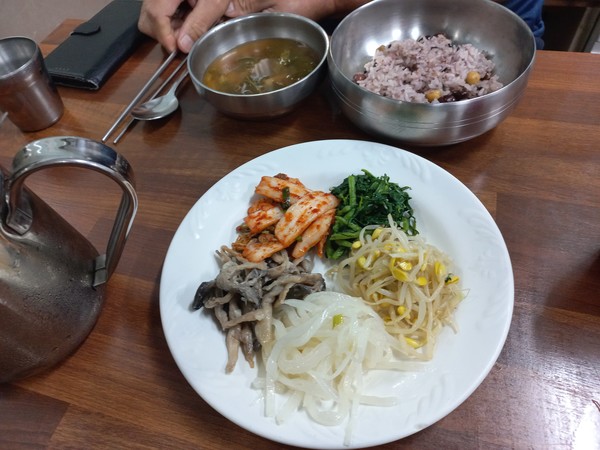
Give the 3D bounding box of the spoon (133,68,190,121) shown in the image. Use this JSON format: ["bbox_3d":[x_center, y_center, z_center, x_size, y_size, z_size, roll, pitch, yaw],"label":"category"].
[{"bbox_3d":[-0.122,-0.187,0.500,0.042,0.022,0.202,11,56,15],"label":"spoon"}]

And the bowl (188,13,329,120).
[{"bbox_3d":[-0.040,-0.158,0.450,0.140,0.051,0.140,-3,54,5],"label":"bowl"}]

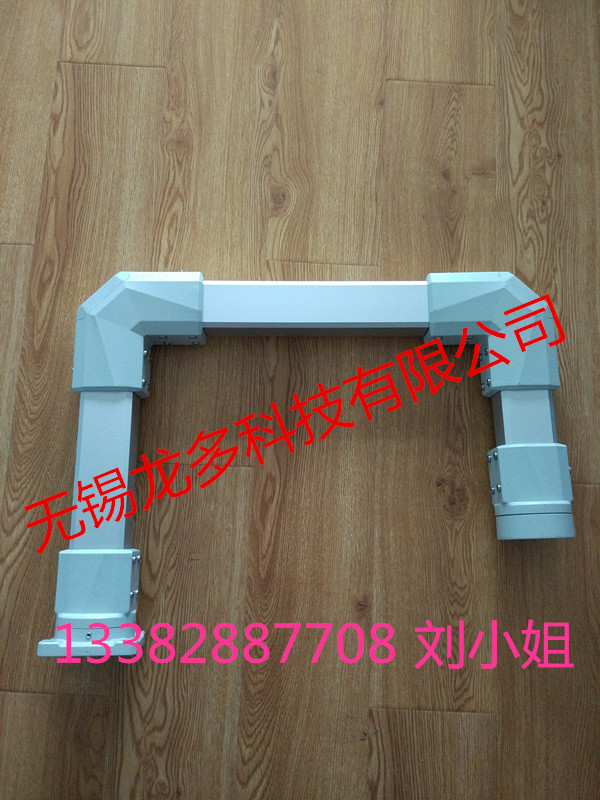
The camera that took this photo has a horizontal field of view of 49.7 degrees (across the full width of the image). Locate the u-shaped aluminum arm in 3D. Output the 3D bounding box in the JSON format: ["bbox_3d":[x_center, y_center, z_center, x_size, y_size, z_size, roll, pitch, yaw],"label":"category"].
[{"bbox_3d":[0.017,0.060,0.757,0.592,0.094,0.441,0,80,-1],"label":"u-shaped aluminum arm"}]

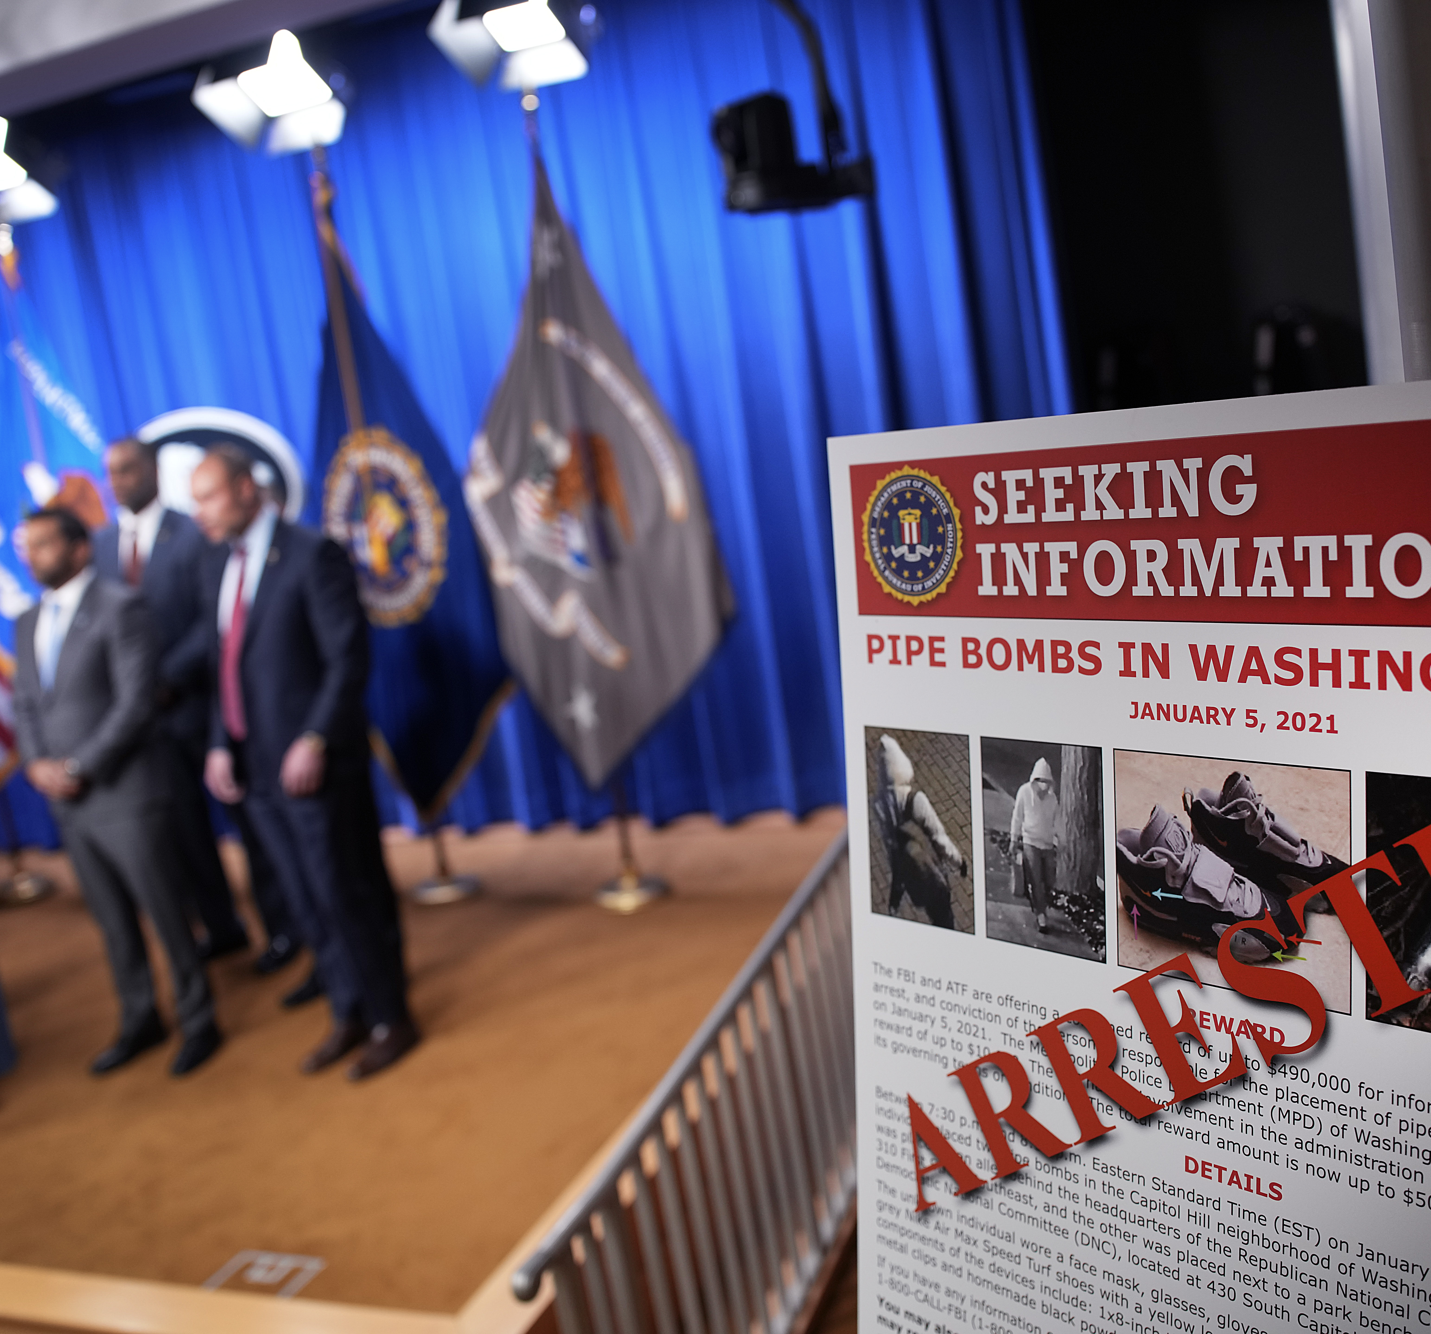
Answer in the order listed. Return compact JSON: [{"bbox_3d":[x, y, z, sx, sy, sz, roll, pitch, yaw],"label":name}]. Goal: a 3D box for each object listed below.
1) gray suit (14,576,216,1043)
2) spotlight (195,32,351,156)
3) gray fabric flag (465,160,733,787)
[{"bbox_3d":[-1.882,0.458,4.806,0.530,1.420,0.360,-6,9,21],"label":"gray suit"},{"bbox_3d":[-1.669,-2.158,5.883,0.460,0.380,0.400,-5,49,25],"label":"spotlight"},{"bbox_3d":[-0.430,-0.644,5.460,0.950,2.200,0.300,-5,9,25],"label":"gray fabric flag"}]

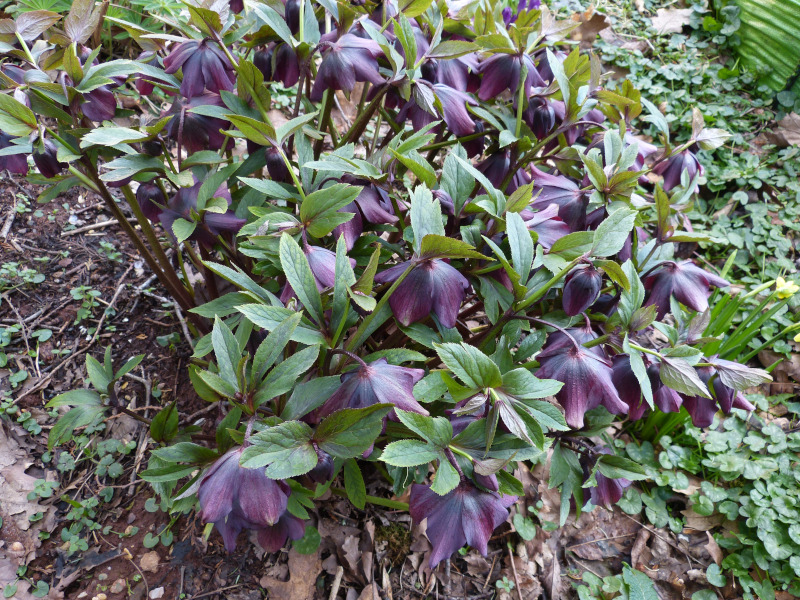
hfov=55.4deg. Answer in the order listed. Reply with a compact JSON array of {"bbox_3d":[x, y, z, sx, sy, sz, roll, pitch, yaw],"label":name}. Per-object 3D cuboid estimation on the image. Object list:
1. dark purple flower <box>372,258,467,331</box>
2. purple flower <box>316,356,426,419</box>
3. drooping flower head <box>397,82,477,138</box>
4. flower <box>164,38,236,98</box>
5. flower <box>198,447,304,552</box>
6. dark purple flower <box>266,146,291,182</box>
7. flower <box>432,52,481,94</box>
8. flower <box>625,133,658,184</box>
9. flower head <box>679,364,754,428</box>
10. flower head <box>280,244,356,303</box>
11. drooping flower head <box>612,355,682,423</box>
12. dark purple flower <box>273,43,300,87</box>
[{"bbox_3d":[0.017,-0.005,0.585,0.070,0.046,0.064,0,19,0],"label":"dark purple flower"},{"bbox_3d":[-0.022,0.072,0.610,0.084,0.046,0.070,0,37,0],"label":"purple flower"},{"bbox_3d":[0.037,-0.194,0.780,0.080,0.049,0.066,0,37,0],"label":"drooping flower head"},{"bbox_3d":[-0.205,-0.236,0.780,0.070,0.053,0.066,-9,33,-12],"label":"flower"},{"bbox_3d":[-0.106,0.141,0.540,0.072,0.058,0.066,5,18,-2],"label":"flower"},{"bbox_3d":[-0.119,-0.131,0.740,0.025,0.036,0.025,0,37,0],"label":"dark purple flower"},{"bbox_3d":[0.051,-0.231,0.770,0.060,0.042,0.058,-3,30,2],"label":"flower"},{"bbox_3d":[0.260,-0.152,0.820,0.043,0.048,0.046,0,37,0],"label":"flower"},{"bbox_3d":[0.277,0.082,0.660,0.066,0.046,0.058,0,37,0],"label":"flower head"},{"bbox_3d":[-0.067,-0.022,0.630,0.062,0.042,0.058,-6,19,-8],"label":"flower head"},{"bbox_3d":[0.202,0.071,0.625,0.058,0.046,0.055,0,38,0],"label":"drooping flower head"},{"bbox_3d":[-0.122,-0.254,0.820,0.033,0.046,0.034,0,37,0],"label":"dark purple flower"}]

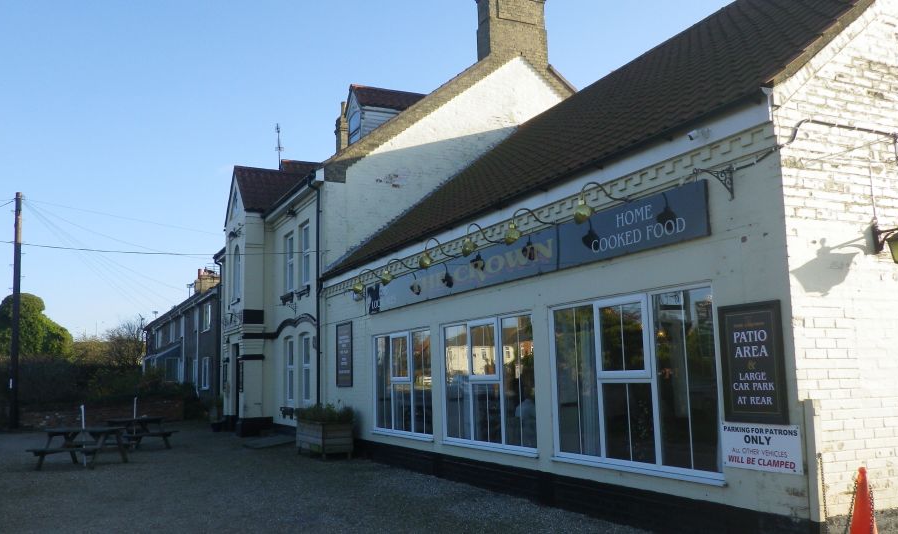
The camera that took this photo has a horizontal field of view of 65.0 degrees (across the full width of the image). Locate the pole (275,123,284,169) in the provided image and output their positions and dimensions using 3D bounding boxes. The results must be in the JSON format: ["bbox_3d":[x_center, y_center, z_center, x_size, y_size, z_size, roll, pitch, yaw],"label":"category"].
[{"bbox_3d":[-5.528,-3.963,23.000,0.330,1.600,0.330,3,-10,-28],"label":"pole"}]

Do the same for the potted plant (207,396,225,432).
[{"bbox_3d":[-7.252,4.583,21.950,0.500,1.100,0.550,3,-10,-28],"label":"potted plant"}]

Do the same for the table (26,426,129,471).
[{"bbox_3d":[-7.269,3.619,14.083,1.602,0.714,1.426,-2,-8,3],"label":"table"}]

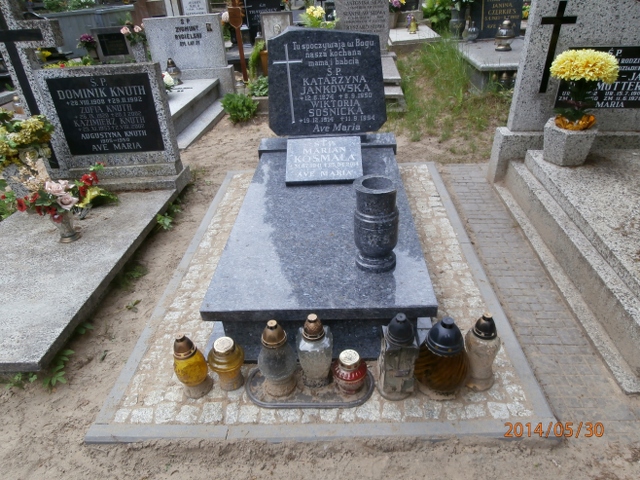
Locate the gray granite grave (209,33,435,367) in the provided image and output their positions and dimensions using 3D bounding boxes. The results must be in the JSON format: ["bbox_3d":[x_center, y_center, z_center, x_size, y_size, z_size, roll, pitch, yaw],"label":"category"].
[{"bbox_3d":[0.006,-0.353,1.974,0.808,0.938,1.561,-2,31,4],"label":"gray granite grave"}]

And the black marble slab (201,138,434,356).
[{"bbox_3d":[0.032,-0.080,2.175,0.800,0.347,1.540,-2,32,4],"label":"black marble slab"}]

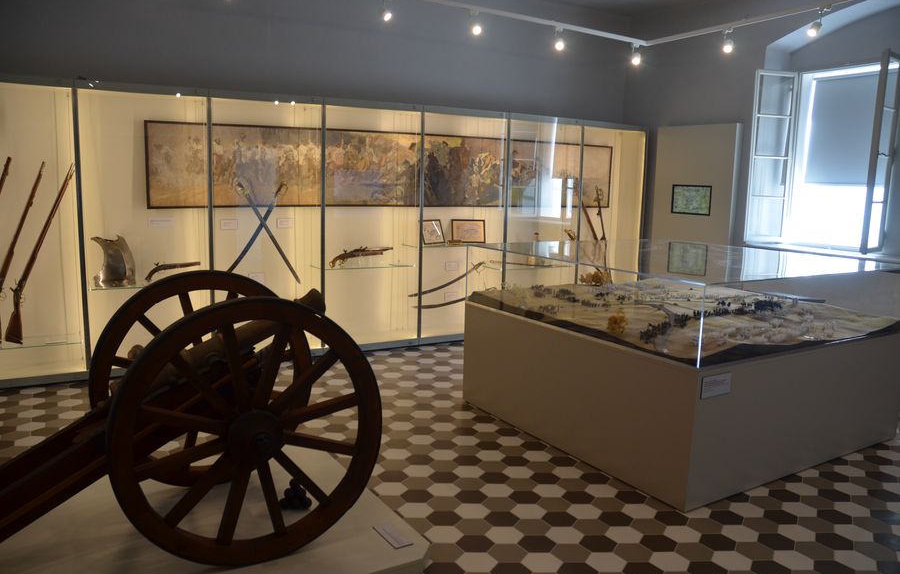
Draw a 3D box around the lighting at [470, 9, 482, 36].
[{"bbox_3d":[0.223,-2.226,5.670,0.075,0.195,0.105,-1,9,-16],"label":"lighting"}]

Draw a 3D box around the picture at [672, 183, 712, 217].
[{"bbox_3d":[2.759,-0.997,7.698,0.025,0.340,0.519,-5,10,-35],"label":"picture"}]

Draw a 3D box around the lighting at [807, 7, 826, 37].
[{"bbox_3d":[2.881,-2.079,5.294,0.085,0.200,0.120,8,11,38],"label":"lighting"}]

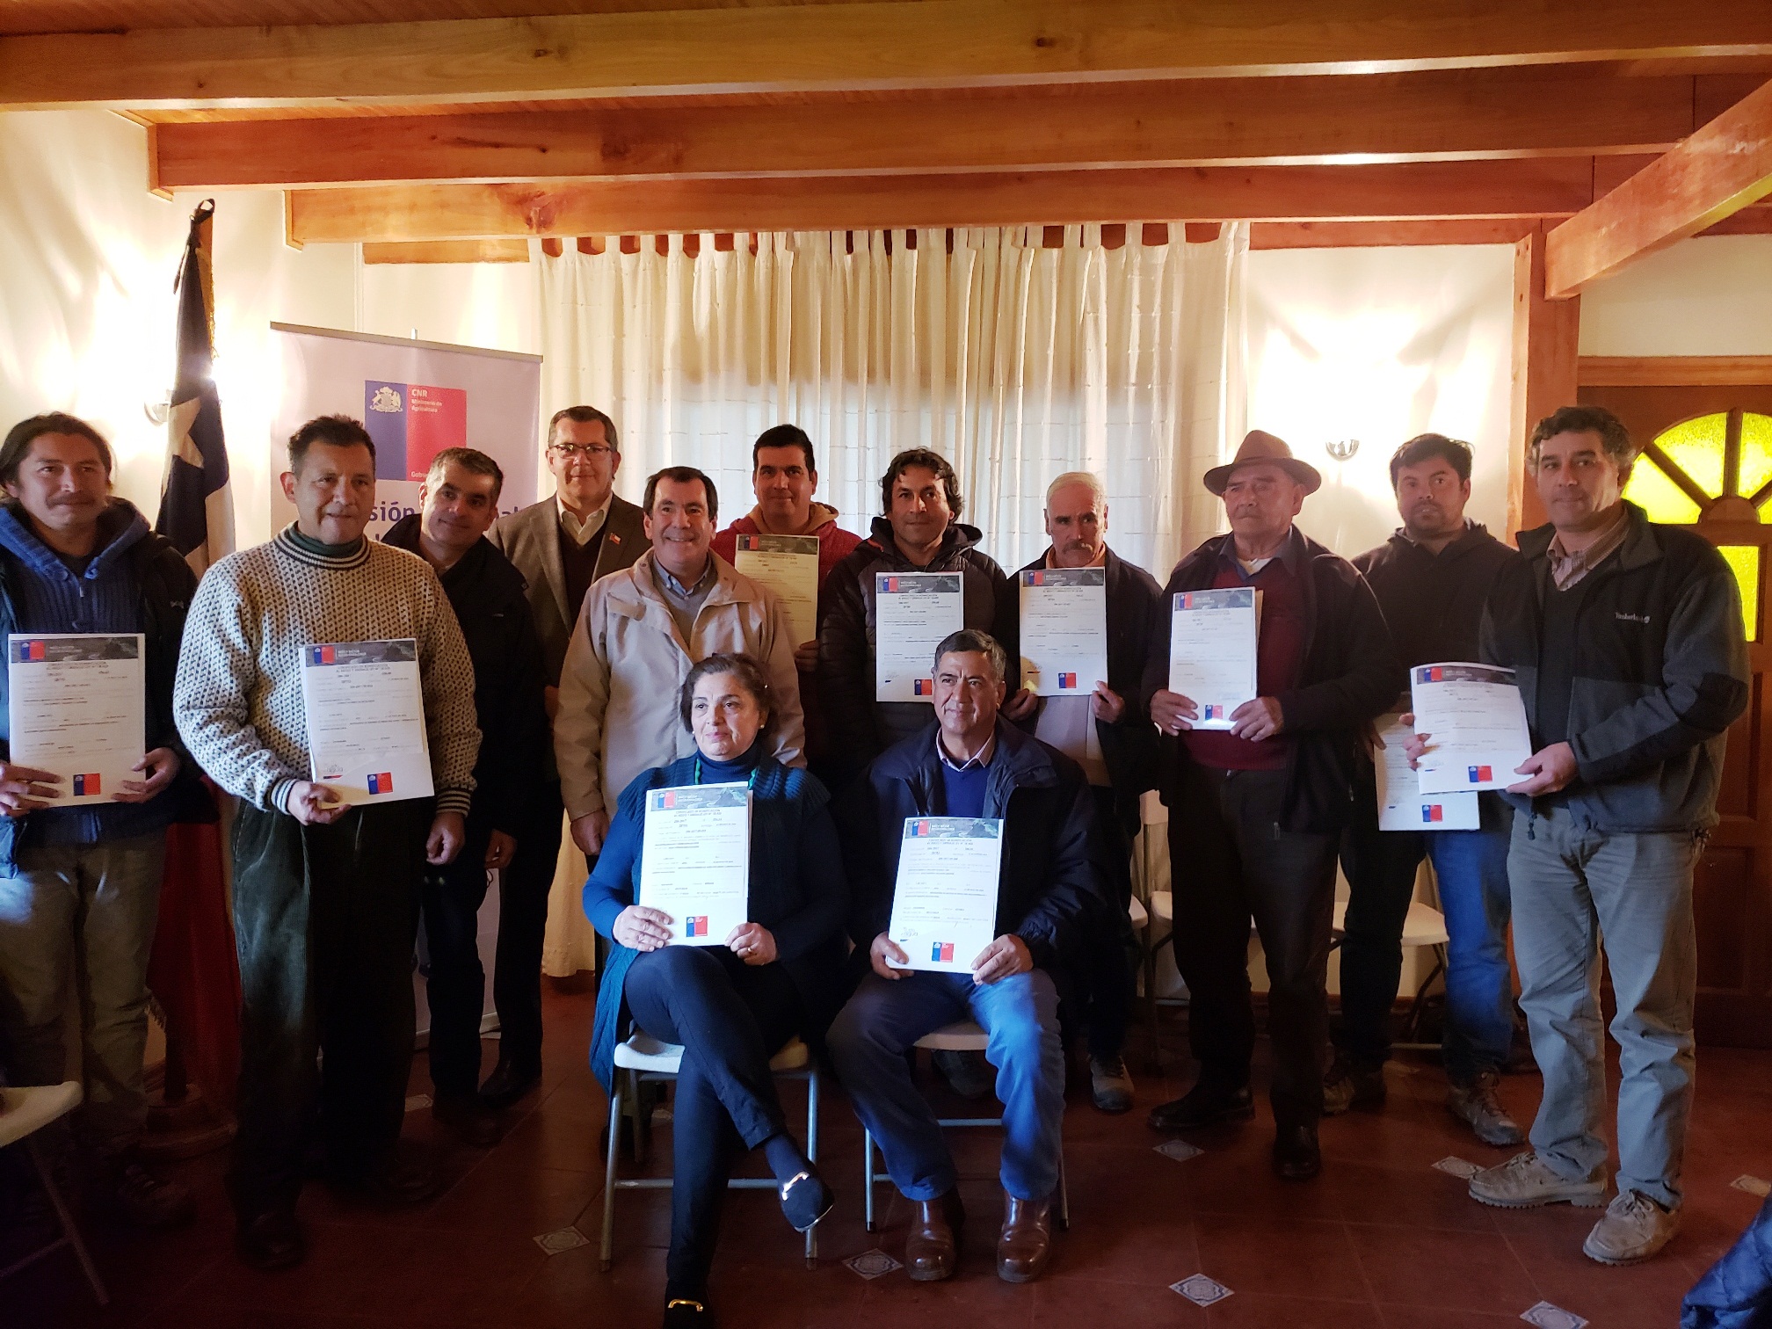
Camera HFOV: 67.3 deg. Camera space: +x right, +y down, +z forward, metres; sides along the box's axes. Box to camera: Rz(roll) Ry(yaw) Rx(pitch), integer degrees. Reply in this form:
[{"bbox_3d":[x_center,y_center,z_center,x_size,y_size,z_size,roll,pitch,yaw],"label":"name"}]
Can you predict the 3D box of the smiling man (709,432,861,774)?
[{"bbox_3d":[-0.277,0.252,3.694,0.532,1.817,0.422,0,3,-5],"label":"smiling man"}]

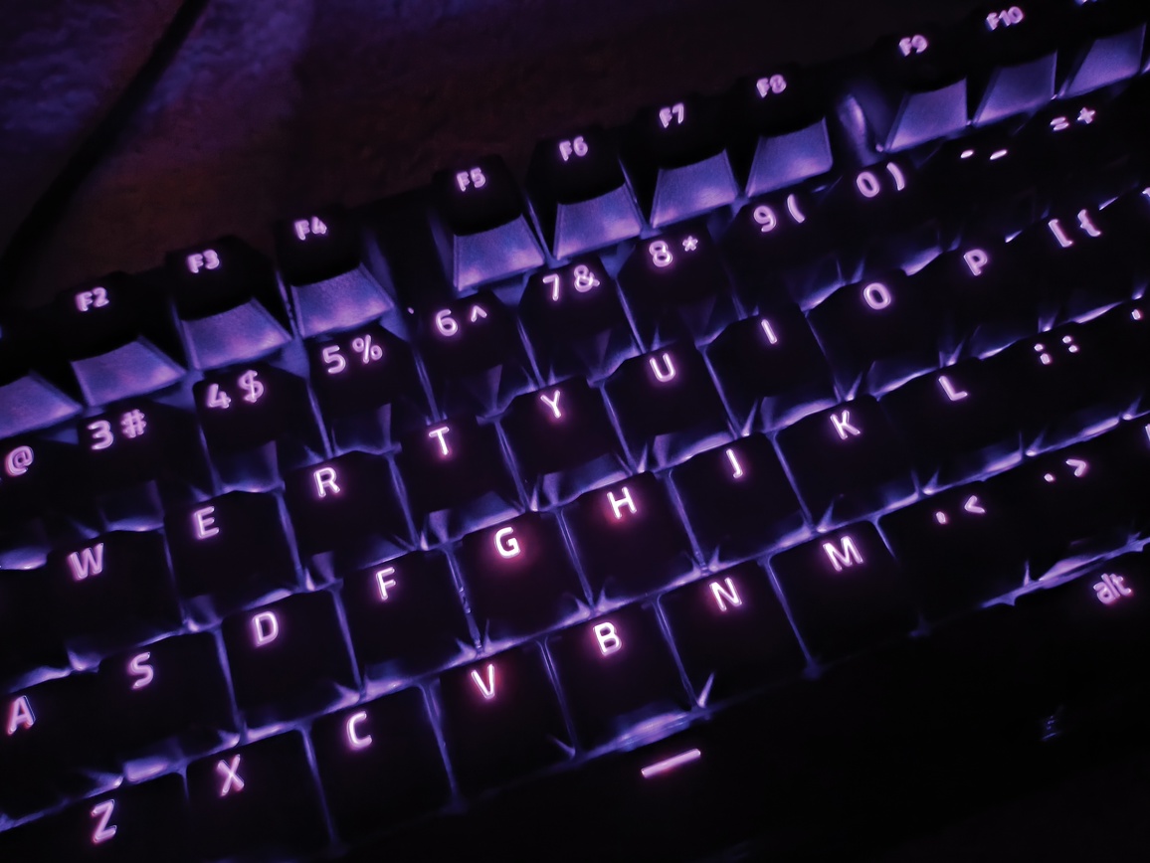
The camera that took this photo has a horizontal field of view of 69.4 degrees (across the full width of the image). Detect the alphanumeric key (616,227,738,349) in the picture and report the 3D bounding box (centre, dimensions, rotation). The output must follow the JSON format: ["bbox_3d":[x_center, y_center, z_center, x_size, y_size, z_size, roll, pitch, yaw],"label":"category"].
[{"bbox_3d":[0.019,-0.026,0.145,0.018,0.011,0.018,-19,72,-5],"label":"alphanumeric key"}]

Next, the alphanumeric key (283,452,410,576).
[{"bbox_3d":[-0.038,0.013,0.134,0.018,0.009,0.018,-19,73,-5],"label":"alphanumeric key"}]

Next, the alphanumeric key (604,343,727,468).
[{"bbox_3d":[0.016,-0.006,0.139,0.018,0.009,0.018,-19,73,-5],"label":"alphanumeric key"}]

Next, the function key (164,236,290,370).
[{"bbox_3d":[-0.061,-0.023,0.144,0.018,0.011,0.018,-19,72,-6],"label":"function key"}]

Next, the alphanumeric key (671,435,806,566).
[{"bbox_3d":[0.027,0.011,0.134,0.018,0.009,0.018,-19,73,-5],"label":"alphanumeric key"}]

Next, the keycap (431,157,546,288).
[{"bbox_3d":[-0.016,-0.038,0.148,0.018,0.011,0.018,-19,72,-6],"label":"keycap"}]

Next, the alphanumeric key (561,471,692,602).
[{"bbox_3d":[0.009,0.016,0.132,0.018,0.009,0.018,-19,72,-6],"label":"alphanumeric key"}]

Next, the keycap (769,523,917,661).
[{"bbox_3d":[0.042,0.023,0.129,0.018,0.009,0.018,-19,72,-6],"label":"keycap"}]

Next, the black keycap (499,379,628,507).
[{"bbox_3d":[-0.002,0.001,0.137,0.018,0.010,0.018,-19,73,-5],"label":"black keycap"}]

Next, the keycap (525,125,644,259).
[{"bbox_3d":[0.002,-0.045,0.150,0.018,0.011,0.018,-19,72,-6],"label":"keycap"}]

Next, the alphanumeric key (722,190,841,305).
[{"bbox_3d":[0.037,-0.031,0.146,0.018,0.011,0.018,-19,73,-5],"label":"alphanumeric key"}]

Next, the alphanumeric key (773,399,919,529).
[{"bbox_3d":[0.045,0.005,0.135,0.018,0.009,0.018,-19,73,-5],"label":"alphanumeric key"}]

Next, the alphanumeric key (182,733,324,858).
[{"bbox_3d":[-0.048,0.054,0.120,0.018,0.008,0.018,-19,72,-5],"label":"alphanumeric key"}]

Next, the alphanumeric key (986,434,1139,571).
[{"bbox_3d":[0.078,0.011,0.132,0.018,0.008,0.018,-19,72,-5],"label":"alphanumeric key"}]

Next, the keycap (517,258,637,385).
[{"bbox_3d":[0.001,-0.020,0.143,0.018,0.011,0.018,-19,73,-5],"label":"keycap"}]

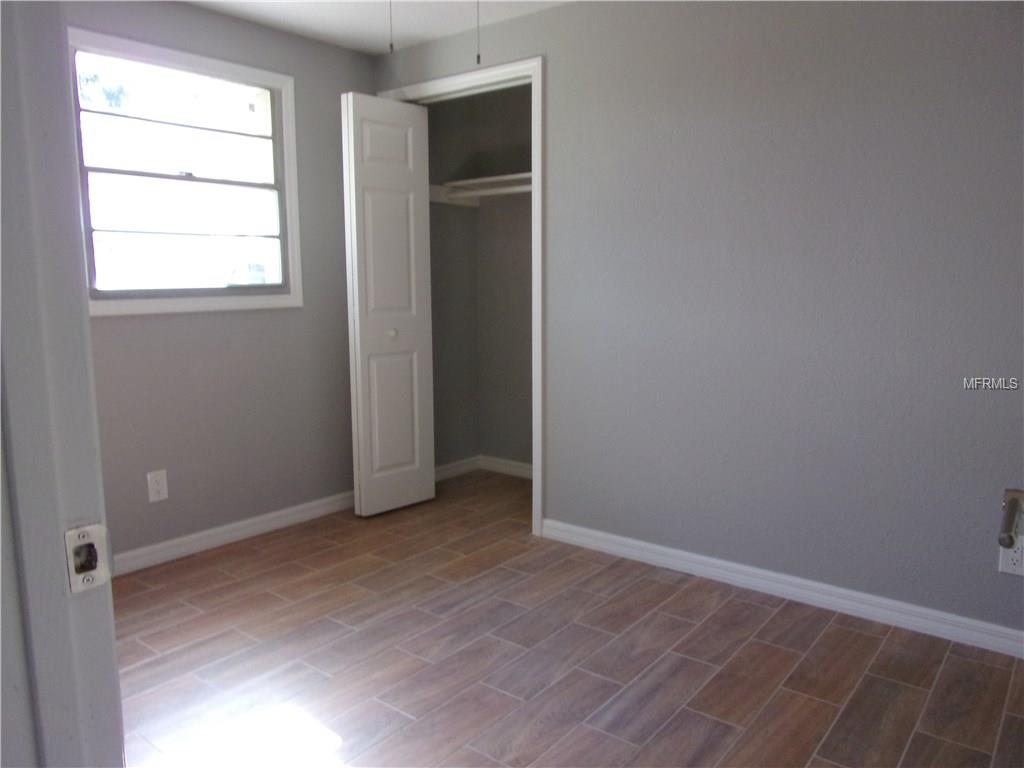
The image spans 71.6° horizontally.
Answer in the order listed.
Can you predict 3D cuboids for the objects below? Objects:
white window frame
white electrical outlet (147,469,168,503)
[{"bbox_3d":[-1.339,-0.830,2.975,0.100,1.034,0.984,6,10,39],"label":"white window frame"},{"bbox_3d":[-1.462,0.421,2.931,0.010,0.119,0.074,6,10,39],"label":"white electrical outlet"}]

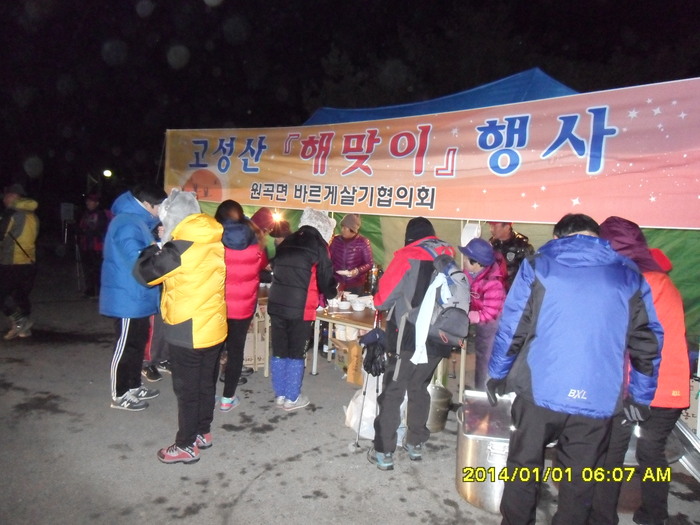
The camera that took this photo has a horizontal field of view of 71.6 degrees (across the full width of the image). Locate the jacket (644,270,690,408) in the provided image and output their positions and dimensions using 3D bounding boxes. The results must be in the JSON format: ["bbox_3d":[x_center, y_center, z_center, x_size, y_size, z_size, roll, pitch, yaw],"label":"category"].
[{"bbox_3d":[1.555,0.311,2.520,0.460,0.740,0.380,-2,7,-38],"label":"jacket"}]

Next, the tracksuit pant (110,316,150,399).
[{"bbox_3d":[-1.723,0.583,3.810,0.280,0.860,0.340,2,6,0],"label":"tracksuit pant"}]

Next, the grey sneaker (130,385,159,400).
[{"bbox_3d":[-1.655,1.027,3.870,0.285,0.120,0.105,1,6,-12],"label":"grey sneaker"}]

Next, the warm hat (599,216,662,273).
[{"bbox_3d":[1.283,-0.082,2.220,0.220,0.260,0.270,-5,-2,-30],"label":"warm hat"}]

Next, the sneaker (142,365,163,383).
[{"bbox_3d":[-1.755,0.952,4.292,0.100,0.110,0.275,-1,7,-35],"label":"sneaker"}]

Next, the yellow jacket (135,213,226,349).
[{"bbox_3d":[-1.008,0.114,2.920,0.480,0.800,0.530,3,8,27],"label":"yellow jacket"}]

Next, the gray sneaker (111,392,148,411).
[{"bbox_3d":[-1.669,1.052,3.673,0.285,0.110,0.105,2,8,-2],"label":"gray sneaker"}]

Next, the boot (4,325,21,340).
[{"bbox_3d":[-3.811,0.780,5.480,0.105,0.130,0.285,4,6,19],"label":"boot"}]

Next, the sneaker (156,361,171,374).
[{"bbox_3d":[-1.793,0.956,4.580,0.280,0.115,0.105,6,7,36],"label":"sneaker"}]

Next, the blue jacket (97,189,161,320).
[{"bbox_3d":[-1.613,-0.059,3.600,0.460,0.900,0.530,1,8,-8],"label":"blue jacket"}]

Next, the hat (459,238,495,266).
[{"bbox_3d":[0.890,-0.057,3.400,0.260,0.150,0.240,28,2,-8],"label":"hat"}]

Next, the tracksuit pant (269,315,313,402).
[{"bbox_3d":[-0.455,0.604,3.710,0.350,0.900,0.270,5,9,38],"label":"tracksuit pant"}]

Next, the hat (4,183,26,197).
[{"bbox_3d":[-3.515,-0.767,5.100,0.250,0.150,0.200,1,8,-5],"label":"hat"}]

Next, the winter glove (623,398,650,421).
[{"bbox_3d":[1.151,0.591,1.950,0.100,0.130,0.110,1,7,10],"label":"winter glove"}]

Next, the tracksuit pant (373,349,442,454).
[{"bbox_3d":[0.361,0.740,3.050,0.400,0.850,0.320,-1,6,-30],"label":"tracksuit pant"}]

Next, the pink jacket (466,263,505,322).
[{"bbox_3d":[1.062,0.224,3.750,0.360,0.520,0.450,1,8,-5],"label":"pink jacket"}]

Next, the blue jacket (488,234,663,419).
[{"bbox_3d":[0.904,0.257,1.980,0.670,0.720,0.380,1,8,15],"label":"blue jacket"}]

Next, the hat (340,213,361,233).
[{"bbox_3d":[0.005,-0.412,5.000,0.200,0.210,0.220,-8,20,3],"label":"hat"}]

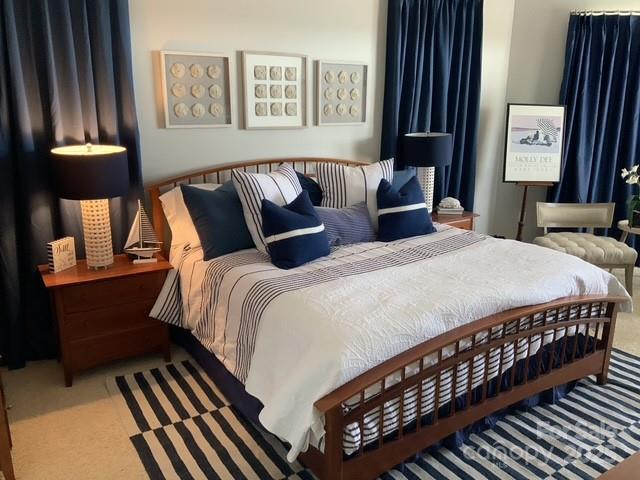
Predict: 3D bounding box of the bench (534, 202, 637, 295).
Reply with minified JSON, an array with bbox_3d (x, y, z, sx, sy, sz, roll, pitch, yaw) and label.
[{"bbox_3d":[2.374,0.089,4.827,0.720,0.760,0.600,2,14,10],"label":"bench"}]

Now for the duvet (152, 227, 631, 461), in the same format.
[{"bbox_3d":[0.379,0.343,3.425,2.420,0.520,1.900,-9,16,-31],"label":"duvet"}]

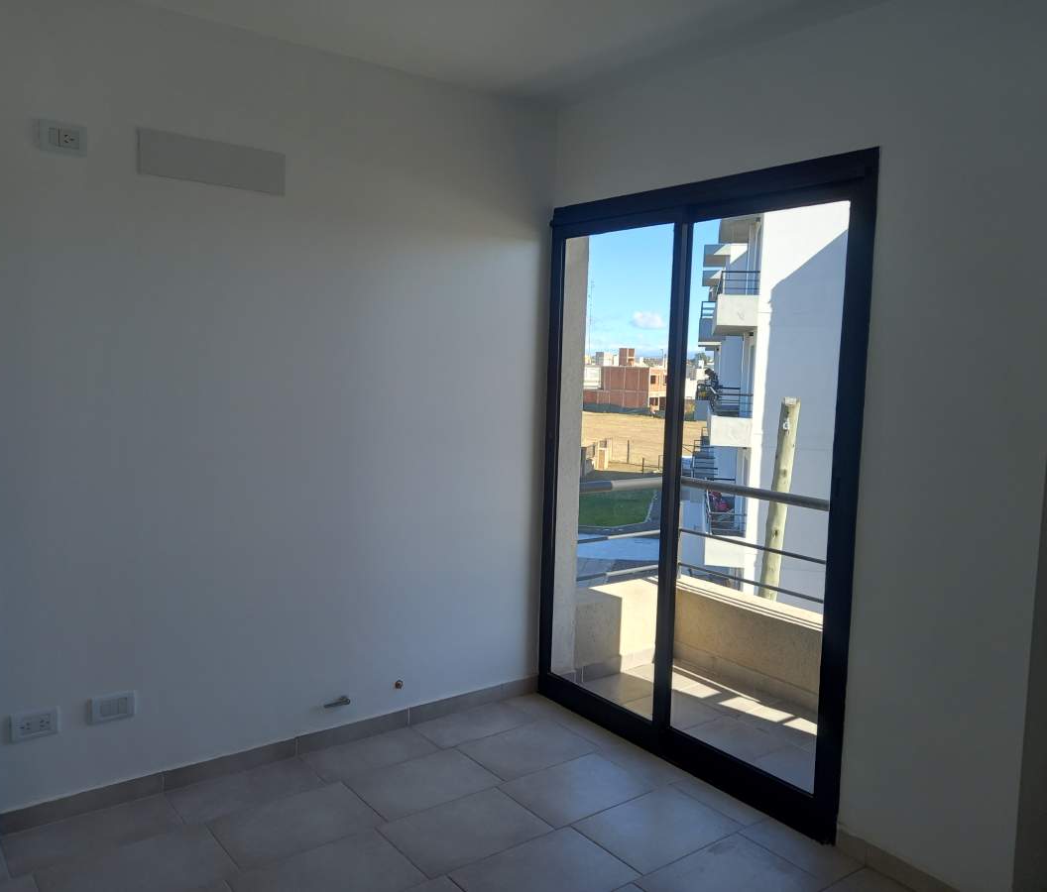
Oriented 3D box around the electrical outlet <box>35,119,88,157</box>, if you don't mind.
[{"bbox_3d":[-1.322,-0.882,2.465,0.124,0.083,0.014,-3,7,-38],"label":"electrical outlet"}]

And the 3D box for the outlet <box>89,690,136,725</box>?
[{"bbox_3d":[-1.285,0.814,2.686,0.124,0.083,0.014,-3,7,-38],"label":"outlet"}]

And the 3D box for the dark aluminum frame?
[{"bbox_3d":[0.569,0.118,3.106,0.090,2.062,1.433,-3,7,-38],"label":"dark aluminum frame"}]

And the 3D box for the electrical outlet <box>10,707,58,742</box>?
[{"bbox_3d":[-1.455,0.825,2.556,0.124,0.083,0.014,-3,7,-38],"label":"electrical outlet"}]

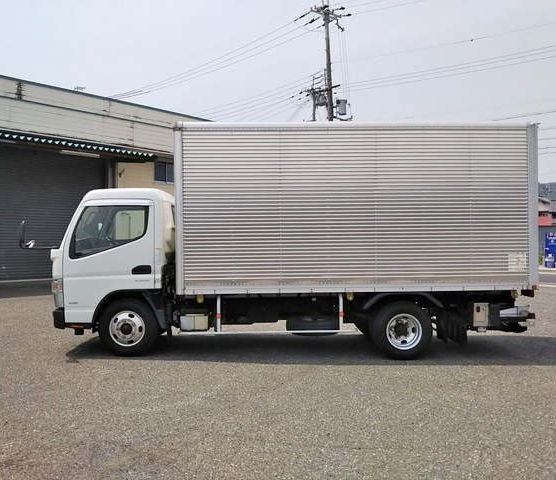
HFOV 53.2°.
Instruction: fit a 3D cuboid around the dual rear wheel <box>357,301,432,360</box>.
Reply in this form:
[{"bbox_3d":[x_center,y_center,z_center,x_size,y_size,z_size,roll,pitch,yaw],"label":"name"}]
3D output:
[{"bbox_3d":[1.545,1.113,7.010,0.720,0.720,0.460,1,0,-2],"label":"dual rear wheel"}]

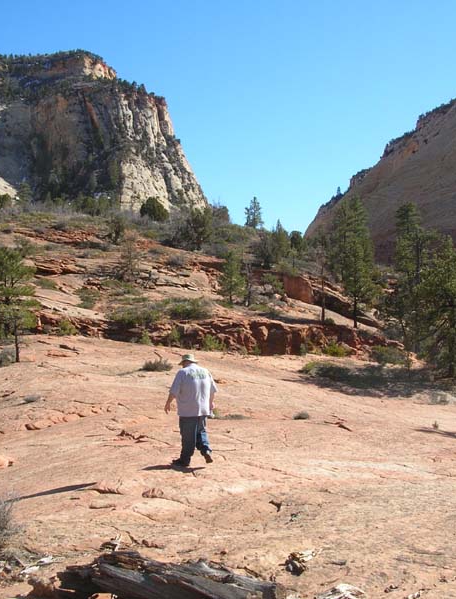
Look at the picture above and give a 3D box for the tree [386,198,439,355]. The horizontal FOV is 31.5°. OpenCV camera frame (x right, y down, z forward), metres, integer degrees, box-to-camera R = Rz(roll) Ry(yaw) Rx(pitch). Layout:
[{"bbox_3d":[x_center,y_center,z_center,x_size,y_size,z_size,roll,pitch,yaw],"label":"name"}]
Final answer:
[{"bbox_3d":[9.357,-1.167,41.000,2.585,7.431,2.585,-1,-3,13],"label":"tree"}]

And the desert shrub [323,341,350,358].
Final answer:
[{"bbox_3d":[4.832,2.227,36.000,1.247,0.802,1.060,0,-2,0],"label":"desert shrub"}]

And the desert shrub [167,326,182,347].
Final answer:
[{"bbox_3d":[-2.250,1.556,34.000,0.653,0.824,0.639,0,-3,0],"label":"desert shrub"}]

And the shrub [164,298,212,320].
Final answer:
[{"bbox_3d":[-2.052,0.520,42.000,2.444,1.132,2.200,0,-3,-3],"label":"shrub"}]

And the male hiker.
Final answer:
[{"bbox_3d":[-0.561,1.661,12.100,0.740,1.710,0.600,1,-3,-22],"label":"male hiker"}]

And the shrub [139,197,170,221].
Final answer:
[{"bbox_3d":[-7.188,-8.684,78.000,2.895,2.509,2.663,0,-2,0],"label":"shrub"}]

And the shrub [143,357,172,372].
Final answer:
[{"bbox_3d":[-2.267,2.091,26.000,0.936,0.504,0.917,0,-3,0],"label":"shrub"}]

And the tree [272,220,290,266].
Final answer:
[{"bbox_3d":[5.162,-5.403,78.000,1.702,4.394,1.702,0,-3,4],"label":"tree"}]

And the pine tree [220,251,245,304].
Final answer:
[{"bbox_3d":[0.186,-1.170,43.000,1.383,2.872,1.272,0,-2,0],"label":"pine tree"}]

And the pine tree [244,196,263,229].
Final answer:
[{"bbox_3d":[3.312,-11.300,105.000,2.291,4.115,2.291,0,-3,2],"label":"pine tree"}]

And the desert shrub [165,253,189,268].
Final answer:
[{"bbox_3d":[-3.631,-2.750,57.000,1.641,1.106,1.608,0,-3,0],"label":"desert shrub"}]

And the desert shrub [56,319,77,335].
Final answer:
[{"bbox_3d":[-6.992,1.169,35.000,0.866,0.693,0.779,0,-2,0],"label":"desert shrub"}]

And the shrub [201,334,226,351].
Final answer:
[{"bbox_3d":[-0.633,1.755,33.000,0.950,0.640,0.931,0,-3,0],"label":"shrub"}]

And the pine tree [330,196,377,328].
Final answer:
[{"bbox_3d":[6.986,-2.060,45.000,2.509,7.274,2.509,0,-3,9],"label":"pine tree"}]

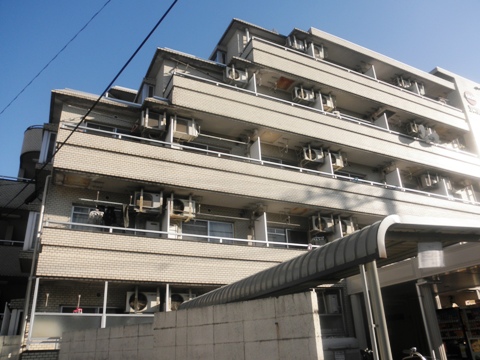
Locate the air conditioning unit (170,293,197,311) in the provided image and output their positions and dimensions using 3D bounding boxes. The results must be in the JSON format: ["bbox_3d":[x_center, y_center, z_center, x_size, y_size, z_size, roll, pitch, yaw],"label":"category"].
[{"bbox_3d":[-1.541,3.161,9.906,0.787,0.478,0.290,9,-27,-26],"label":"air conditioning unit"}]

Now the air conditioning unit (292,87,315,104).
[{"bbox_3d":[2.474,-3.261,15.296,0.833,0.488,0.290,9,-27,-26],"label":"air conditioning unit"}]

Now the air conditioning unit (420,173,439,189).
[{"bbox_3d":[8.208,0.160,16.740,0.800,0.510,0.270,9,-27,-26],"label":"air conditioning unit"}]

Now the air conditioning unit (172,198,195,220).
[{"bbox_3d":[-1.667,0.829,10.852,0.800,0.510,0.270,9,-27,-26],"label":"air conditioning unit"}]

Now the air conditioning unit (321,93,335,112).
[{"bbox_3d":[3.332,-3.101,15.561,0.800,0.510,0.270,9,-27,-26],"label":"air conditioning unit"}]

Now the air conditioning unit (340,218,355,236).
[{"bbox_3d":[3.517,1.669,13.371,0.800,0.510,0.270,9,-27,-26],"label":"air conditioning unit"}]

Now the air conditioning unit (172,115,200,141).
[{"bbox_3d":[-1.773,-1.611,12.081,0.773,0.497,0.290,9,-27,-26],"label":"air conditioning unit"}]

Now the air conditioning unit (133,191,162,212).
[{"bbox_3d":[-2.505,0.649,10.572,0.782,0.469,0.290,9,-27,-26],"label":"air conditioning unit"}]

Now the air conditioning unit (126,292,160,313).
[{"bbox_3d":[-2.394,3.011,9.493,0.791,0.478,0.290,9,-27,-26],"label":"air conditioning unit"}]

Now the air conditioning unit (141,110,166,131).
[{"bbox_3d":[-2.632,-1.703,11.636,0.773,0.497,0.290,9,-27,-26],"label":"air conditioning unit"}]

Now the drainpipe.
[{"bbox_3d":[-4.393,1.606,8.372,0.090,3.763,0.085,9,-27,-26],"label":"drainpipe"}]

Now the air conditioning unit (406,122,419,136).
[{"bbox_3d":[8.164,-2.275,18.058,0.782,0.497,0.290,9,-27,-26],"label":"air conditioning unit"}]

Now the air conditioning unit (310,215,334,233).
[{"bbox_3d":[2.708,1.537,12.978,0.800,0.510,0.270,9,-27,-26],"label":"air conditioning unit"}]

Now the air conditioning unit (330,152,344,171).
[{"bbox_3d":[3.443,-0.702,14.469,0.800,0.510,0.270,9,-27,-26],"label":"air conditioning unit"}]

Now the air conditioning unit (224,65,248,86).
[{"bbox_3d":[-0.146,-3.683,13.880,0.800,0.510,0.270,9,-27,-26],"label":"air conditioning unit"}]

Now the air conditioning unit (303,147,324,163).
[{"bbox_3d":[2.590,-0.833,14.051,0.800,0.510,0.270,9,-27,-26],"label":"air conditioning unit"}]

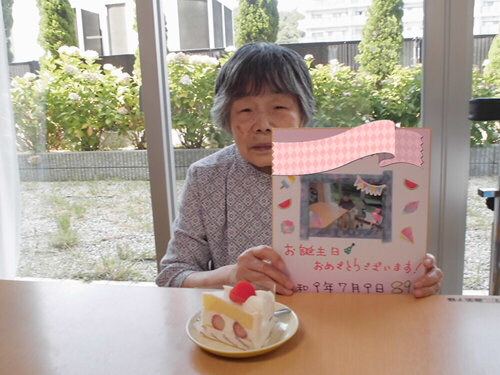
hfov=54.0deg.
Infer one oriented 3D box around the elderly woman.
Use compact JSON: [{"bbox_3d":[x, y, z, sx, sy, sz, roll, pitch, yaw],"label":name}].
[{"bbox_3d":[0.081,0.288,0.915,0.470,1.110,0.550,-1,11,7],"label":"elderly woman"}]

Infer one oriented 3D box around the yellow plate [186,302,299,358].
[{"bbox_3d":[-0.010,0.190,0.638,0.144,0.022,0.144,-2,11,0],"label":"yellow plate"}]

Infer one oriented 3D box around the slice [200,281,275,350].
[{"bbox_3d":[-0.020,0.159,0.635,0.100,0.070,0.063,2,12,23],"label":"slice"}]

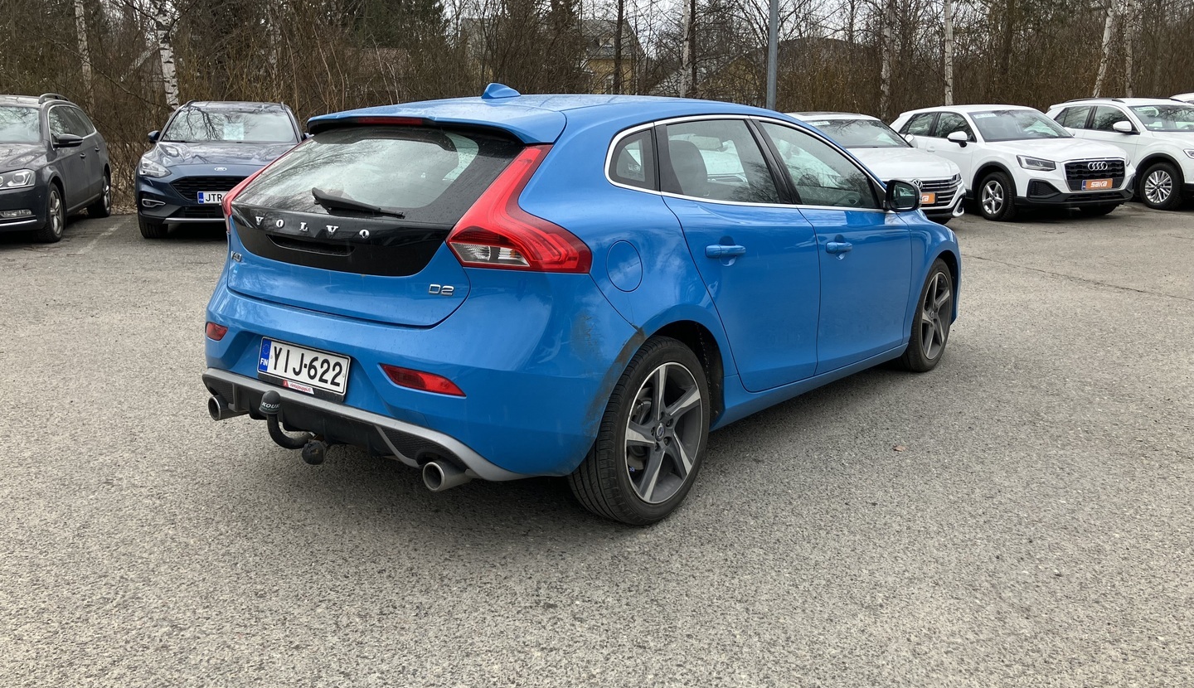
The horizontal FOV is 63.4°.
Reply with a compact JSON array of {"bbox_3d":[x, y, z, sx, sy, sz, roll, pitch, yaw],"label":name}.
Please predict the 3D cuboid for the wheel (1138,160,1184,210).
[{"bbox_3d":[7.882,-2.223,13.500,0.230,0.660,0.660,-3,13,-16],"label":"wheel"}]

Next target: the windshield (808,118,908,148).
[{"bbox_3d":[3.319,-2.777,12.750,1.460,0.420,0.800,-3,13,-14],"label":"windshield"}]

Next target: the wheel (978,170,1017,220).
[{"bbox_3d":[5.283,-1.964,12.750,0.230,0.660,0.660,-3,13,-15],"label":"wheel"}]

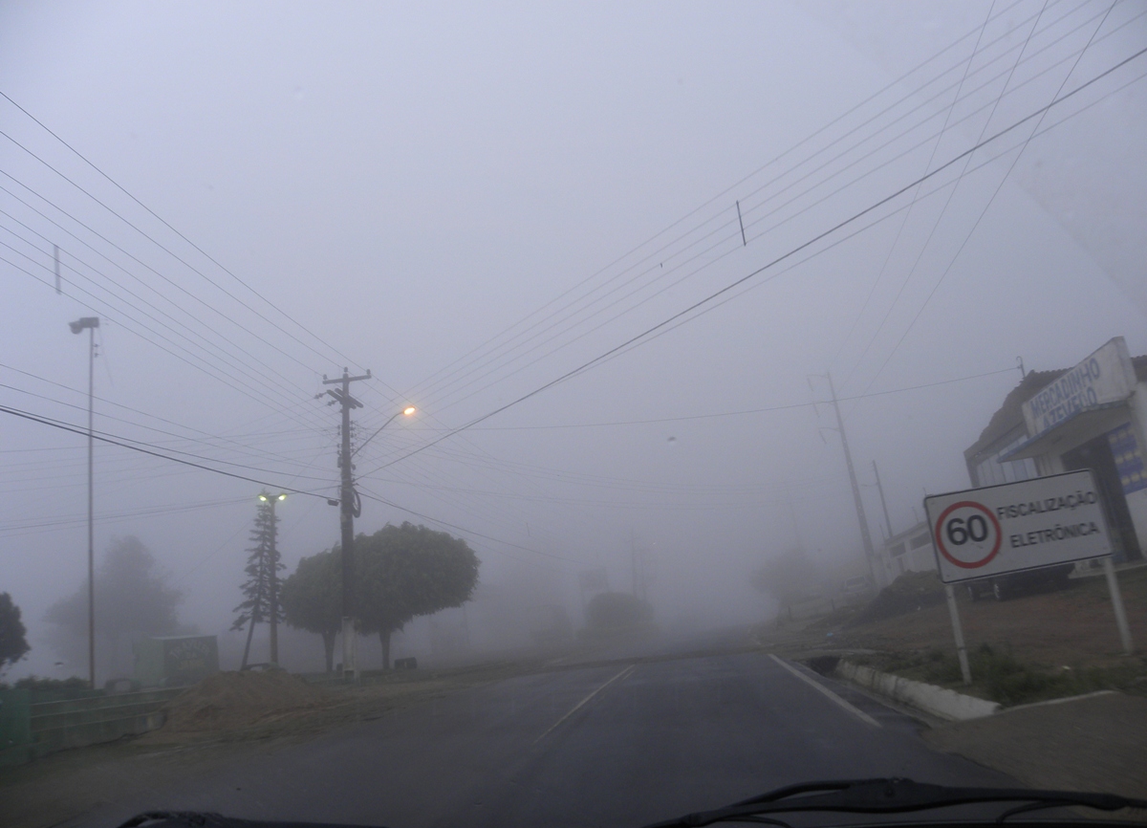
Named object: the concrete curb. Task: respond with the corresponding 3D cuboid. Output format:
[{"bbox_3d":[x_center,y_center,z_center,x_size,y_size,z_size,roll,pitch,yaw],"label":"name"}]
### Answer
[{"bbox_3d":[3.941,3.305,10.677,0.250,0.230,7.000,-8,-14,7],"label":"concrete curb"}]

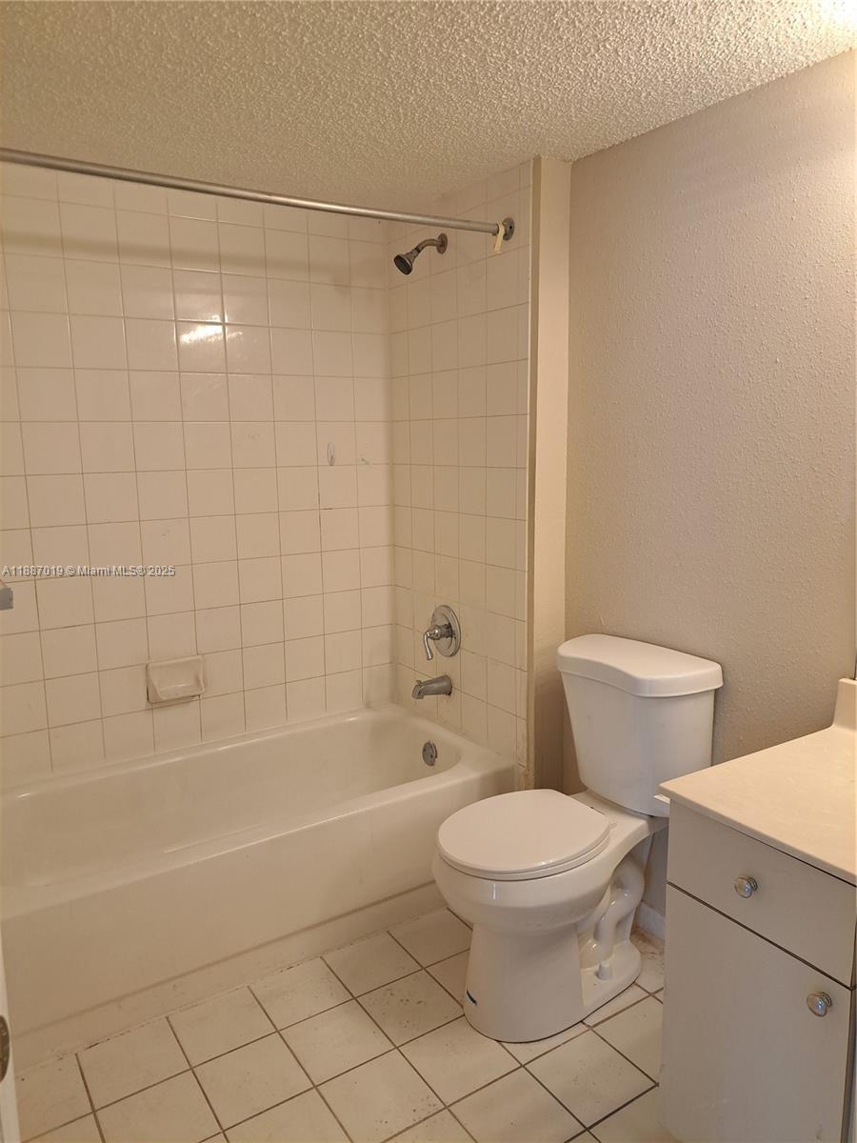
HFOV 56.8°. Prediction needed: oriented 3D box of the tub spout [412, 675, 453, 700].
[{"bbox_3d":[0.006,0.401,2.716,0.146,0.074,0.060,-7,10,-32],"label":"tub spout"}]

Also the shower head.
[{"bbox_3d":[-0.029,-0.994,2.478,0.180,0.140,0.066,-7,10,-32],"label":"shower head"}]

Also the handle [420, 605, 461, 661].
[{"bbox_3d":[0.026,0.212,2.700,0.092,0.187,0.178,-7,10,-32],"label":"handle"}]

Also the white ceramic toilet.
[{"bbox_3d":[0.321,0.643,1.985,0.695,0.805,0.438,-7,10,-32],"label":"white ceramic toilet"}]

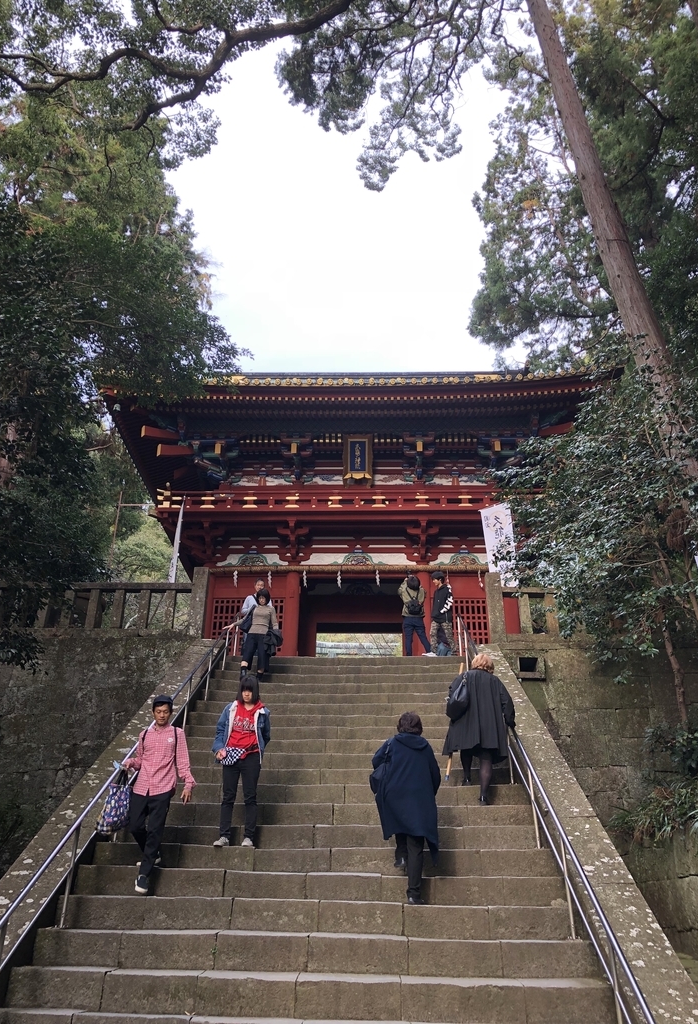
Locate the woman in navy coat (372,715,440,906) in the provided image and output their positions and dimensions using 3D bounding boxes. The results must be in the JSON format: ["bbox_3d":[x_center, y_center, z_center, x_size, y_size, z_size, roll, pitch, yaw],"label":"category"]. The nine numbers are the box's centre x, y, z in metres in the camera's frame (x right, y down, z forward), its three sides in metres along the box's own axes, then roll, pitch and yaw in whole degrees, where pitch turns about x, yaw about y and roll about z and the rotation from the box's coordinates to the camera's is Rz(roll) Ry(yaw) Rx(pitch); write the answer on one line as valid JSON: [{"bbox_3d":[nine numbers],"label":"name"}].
[{"bbox_3d":[0.483,2.532,7.202,0.580,1.573,0.500,-1,-25,2],"label":"woman in navy coat"}]

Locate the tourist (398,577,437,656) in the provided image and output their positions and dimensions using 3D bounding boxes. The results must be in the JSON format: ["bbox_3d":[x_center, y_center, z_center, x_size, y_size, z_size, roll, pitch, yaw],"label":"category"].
[{"bbox_3d":[1.195,1.872,14.667,0.600,1.630,0.450,2,-25,-4],"label":"tourist"}]

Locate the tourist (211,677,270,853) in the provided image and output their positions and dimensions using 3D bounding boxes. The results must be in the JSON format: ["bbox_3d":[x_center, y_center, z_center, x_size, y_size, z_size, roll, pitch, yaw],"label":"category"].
[{"bbox_3d":[-1.036,2.369,7.982,0.510,1.613,0.340,-3,-25,6],"label":"tourist"}]

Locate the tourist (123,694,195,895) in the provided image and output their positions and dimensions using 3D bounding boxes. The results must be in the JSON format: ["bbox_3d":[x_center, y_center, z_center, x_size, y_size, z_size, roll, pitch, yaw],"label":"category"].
[{"bbox_3d":[-1.647,2.415,7.201,0.550,1.638,0.480,2,-25,-5],"label":"tourist"}]

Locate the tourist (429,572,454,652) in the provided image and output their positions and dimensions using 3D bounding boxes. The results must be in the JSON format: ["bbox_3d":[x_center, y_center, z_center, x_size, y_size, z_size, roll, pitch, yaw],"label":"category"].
[{"bbox_3d":[1.634,1.834,14.630,0.310,1.669,0.430,13,-28,-25],"label":"tourist"}]

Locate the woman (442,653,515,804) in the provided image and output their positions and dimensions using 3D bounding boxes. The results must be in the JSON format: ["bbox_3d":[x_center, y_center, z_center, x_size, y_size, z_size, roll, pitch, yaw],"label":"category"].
[{"bbox_3d":[1.407,2.330,9.003,0.680,1.606,0.500,-1,-25,3],"label":"woman"}]

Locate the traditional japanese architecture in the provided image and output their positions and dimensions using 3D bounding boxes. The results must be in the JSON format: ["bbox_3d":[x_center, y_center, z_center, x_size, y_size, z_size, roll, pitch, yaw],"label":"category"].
[{"bbox_3d":[0.281,0.447,22.156,11.700,10.500,8.800,0,-25,0],"label":"traditional japanese architecture"}]

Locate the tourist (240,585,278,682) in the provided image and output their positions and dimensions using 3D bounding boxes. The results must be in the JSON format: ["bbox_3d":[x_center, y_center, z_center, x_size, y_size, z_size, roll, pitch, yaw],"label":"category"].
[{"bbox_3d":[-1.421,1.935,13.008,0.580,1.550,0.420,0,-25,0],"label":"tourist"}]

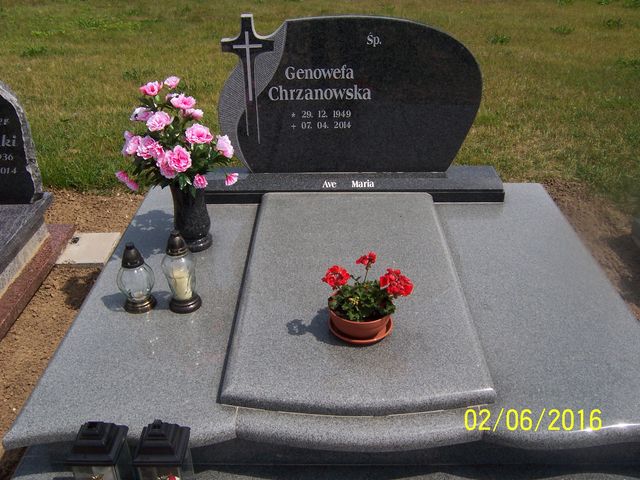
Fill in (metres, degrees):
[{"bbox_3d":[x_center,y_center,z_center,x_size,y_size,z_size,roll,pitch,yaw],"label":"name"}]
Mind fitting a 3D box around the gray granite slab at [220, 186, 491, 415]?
[{"bbox_3d":[0.102,0.126,2.075,0.737,0.060,1.194,0,31,1],"label":"gray granite slab"}]

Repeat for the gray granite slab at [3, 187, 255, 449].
[{"bbox_3d":[-0.492,0.145,2.166,0.569,0.062,1.452,0,31,1],"label":"gray granite slab"}]

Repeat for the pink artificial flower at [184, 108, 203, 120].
[{"bbox_3d":[-0.432,-0.428,2.082,0.060,0.050,0.050,-23,20,-33],"label":"pink artificial flower"}]

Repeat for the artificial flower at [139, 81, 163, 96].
[{"bbox_3d":[-0.519,-0.464,1.867,0.075,0.055,0.055,0,0,0],"label":"artificial flower"}]

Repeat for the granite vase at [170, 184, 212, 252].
[{"bbox_3d":[-0.449,-0.102,2.102,0.135,0.260,0.135,0,30,0],"label":"granite vase"}]

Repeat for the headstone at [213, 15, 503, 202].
[{"bbox_3d":[0.124,-0.533,2.531,1.314,0.724,0.264,0,31,1],"label":"headstone"}]

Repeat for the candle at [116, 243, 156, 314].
[{"bbox_3d":[-0.588,0.109,1.940,0.125,0.232,0.125,0,31,1],"label":"candle"}]

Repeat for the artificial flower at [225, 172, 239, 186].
[{"bbox_3d":[-0.293,-0.200,2.020,0.040,0.050,0.050,36,43,18],"label":"artificial flower"}]

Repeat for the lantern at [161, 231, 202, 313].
[{"bbox_3d":[-0.408,0.083,1.791,0.100,0.253,0.100,0,30,0],"label":"lantern"}]

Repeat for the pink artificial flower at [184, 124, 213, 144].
[{"bbox_3d":[-0.378,-0.328,1.899,0.086,0.070,0.055,-4,-1,-6],"label":"pink artificial flower"}]

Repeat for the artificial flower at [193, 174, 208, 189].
[{"bbox_3d":[-0.379,-0.186,1.936,0.050,0.046,0.045,-6,31,-9],"label":"artificial flower"}]

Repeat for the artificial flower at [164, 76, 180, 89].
[{"bbox_3d":[-0.490,-0.523,2.026,0.058,0.050,0.055,11,2,18],"label":"artificial flower"}]

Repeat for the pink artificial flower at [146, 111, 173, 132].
[{"bbox_3d":[-0.522,-0.385,1.983,0.088,0.075,0.055,7,4,12],"label":"pink artificial flower"}]

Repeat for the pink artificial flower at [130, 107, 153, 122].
[{"bbox_3d":[-0.574,-0.403,1.961,0.055,0.060,0.070,13,24,-24],"label":"pink artificial flower"}]

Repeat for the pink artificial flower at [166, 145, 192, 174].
[{"bbox_3d":[-0.460,-0.267,1.997,0.086,0.088,0.055,-3,19,-5],"label":"pink artificial flower"}]

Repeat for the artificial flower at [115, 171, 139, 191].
[{"bbox_3d":[-0.635,-0.195,2.002,0.045,0.075,0.080,-45,46,-15],"label":"artificial flower"}]

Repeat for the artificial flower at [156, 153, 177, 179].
[{"bbox_3d":[-0.480,-0.233,1.909,0.072,0.078,0.055,6,31,10],"label":"artificial flower"}]

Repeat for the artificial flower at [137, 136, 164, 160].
[{"bbox_3d":[-0.525,-0.284,1.892,0.085,0.075,0.060,10,8,17],"label":"artificial flower"}]

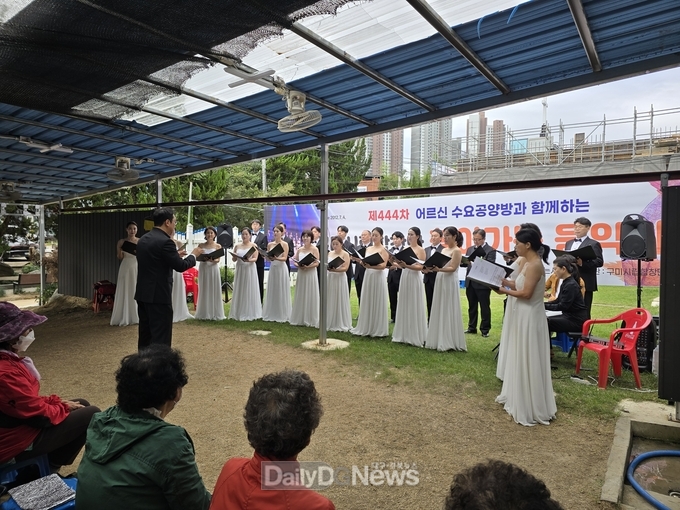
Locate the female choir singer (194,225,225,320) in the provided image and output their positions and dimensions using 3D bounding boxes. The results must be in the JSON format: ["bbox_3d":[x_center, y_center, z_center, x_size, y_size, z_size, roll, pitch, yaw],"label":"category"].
[{"bbox_3d":[-2.320,0.320,8.100,0.580,1.660,0.540,0,1,-12],"label":"female choir singer"}]

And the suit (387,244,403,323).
[{"bbox_3d":[1.050,0.500,8.400,0.500,1.420,0.360,1,1,27],"label":"suit"}]

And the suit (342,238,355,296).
[{"bbox_3d":[0.096,0.430,8.700,0.500,1.500,0.360,1,1,23],"label":"suit"}]

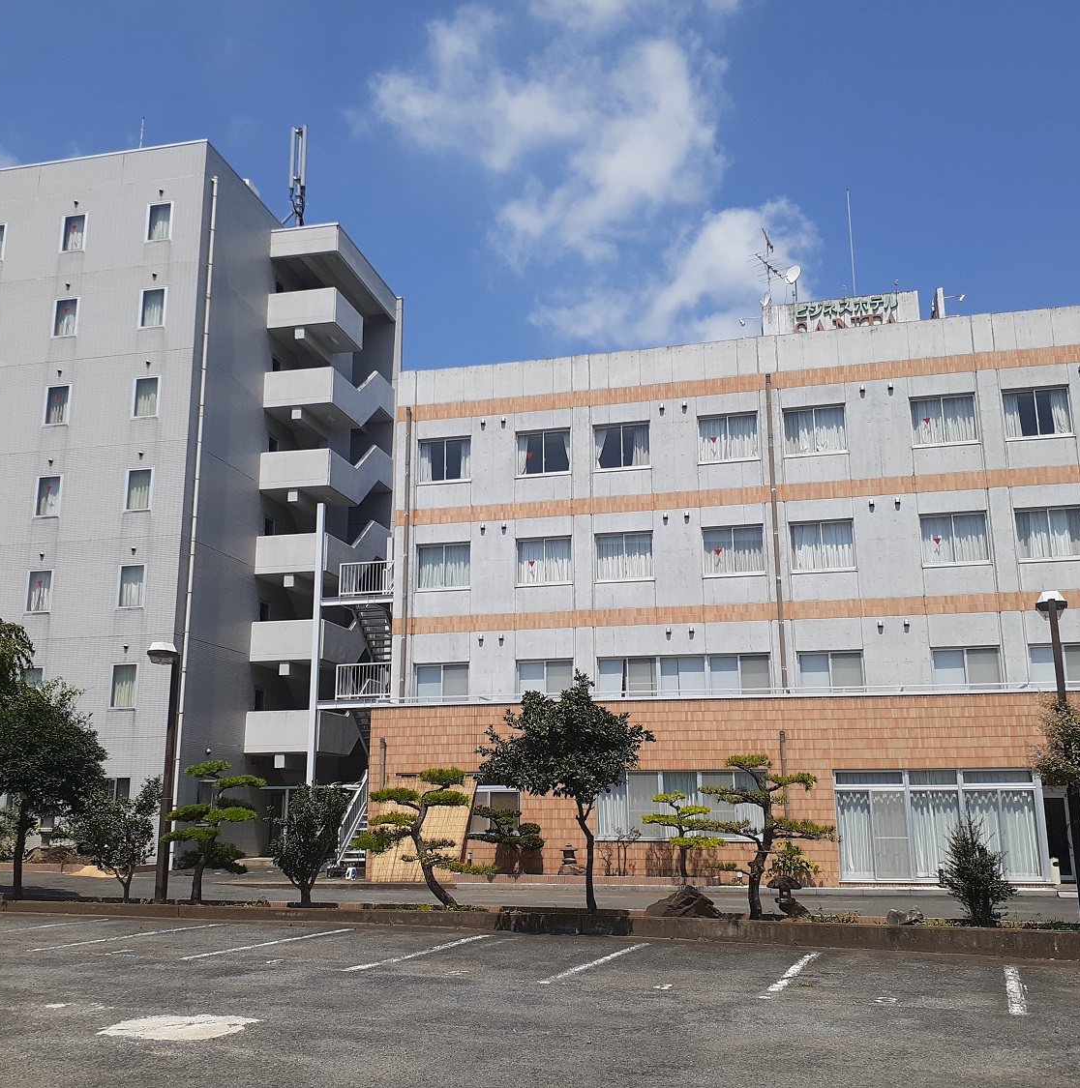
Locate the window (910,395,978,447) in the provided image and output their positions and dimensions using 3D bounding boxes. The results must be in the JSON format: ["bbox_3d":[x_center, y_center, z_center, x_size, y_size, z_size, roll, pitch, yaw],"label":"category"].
[{"bbox_3d":[10.279,-3.141,28.776,1.570,1.348,0.150,-3,-13,13],"label":"window"}]

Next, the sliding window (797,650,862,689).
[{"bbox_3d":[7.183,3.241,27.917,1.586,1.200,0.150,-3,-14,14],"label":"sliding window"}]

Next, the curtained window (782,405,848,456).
[{"bbox_3d":[7.102,-2.921,29.194,1.564,1.304,0.150,-3,-14,13],"label":"curtained window"}]

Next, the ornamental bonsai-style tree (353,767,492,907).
[{"bbox_3d":[-2.016,5.001,19.263,2.301,2.260,1.956,-3,-14,14],"label":"ornamental bonsai-style tree"}]

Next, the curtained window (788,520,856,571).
[{"bbox_3d":[7.193,0.046,28.823,1.590,1.324,0.150,-3,-13,13],"label":"curtained window"}]

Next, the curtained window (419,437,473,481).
[{"bbox_3d":[-2.667,-2.323,31.770,1.576,1.335,0.150,-3,-14,14],"label":"curtained window"}]

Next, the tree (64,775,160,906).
[{"bbox_3d":[-7.853,5.466,20.877,1.690,2.207,1.605,-3,-14,14],"label":"tree"}]

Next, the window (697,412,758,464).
[{"bbox_3d":[5.160,-2.890,30.962,1.614,1.376,0.150,-3,-13,13],"label":"window"}]

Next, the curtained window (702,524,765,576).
[{"bbox_3d":[5.182,0.195,30.241,1.602,1.329,0.150,-3,-13,13],"label":"curtained window"}]

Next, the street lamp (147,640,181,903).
[{"bbox_3d":[-6.955,4.125,20.705,0.520,4.749,0.620,-5,-14,22],"label":"street lamp"}]

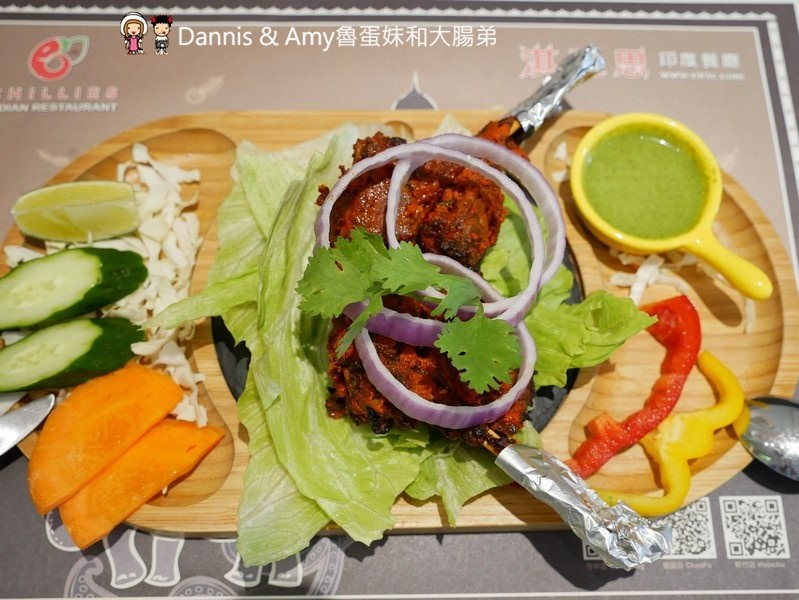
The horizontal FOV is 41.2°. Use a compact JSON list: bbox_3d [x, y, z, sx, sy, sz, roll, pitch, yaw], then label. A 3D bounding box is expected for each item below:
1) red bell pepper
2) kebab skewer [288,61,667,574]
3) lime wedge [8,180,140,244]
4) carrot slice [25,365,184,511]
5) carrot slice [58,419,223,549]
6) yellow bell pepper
[{"bbox_3d":[0.096,0.036,0.423,0.028,0.015,0.089,27,70,9],"label":"red bell pepper"},{"bbox_3d":[0.030,-0.012,0.413,0.134,0.050,0.224,0,68,-2],"label":"kebab skewer"},{"bbox_3d":[-0.132,-0.036,0.434,0.051,0.021,0.025,-2,68,-3],"label":"lime wedge"},{"bbox_3d":[-0.116,0.047,0.400,0.030,0.007,0.067,43,73,14],"label":"carrot slice"},{"bbox_3d":[-0.098,0.064,0.400,0.065,0.007,0.028,-39,74,-16],"label":"carrot slice"},{"bbox_3d":[0.108,0.056,0.412,0.030,0.017,0.076,40,72,13],"label":"yellow bell pepper"}]

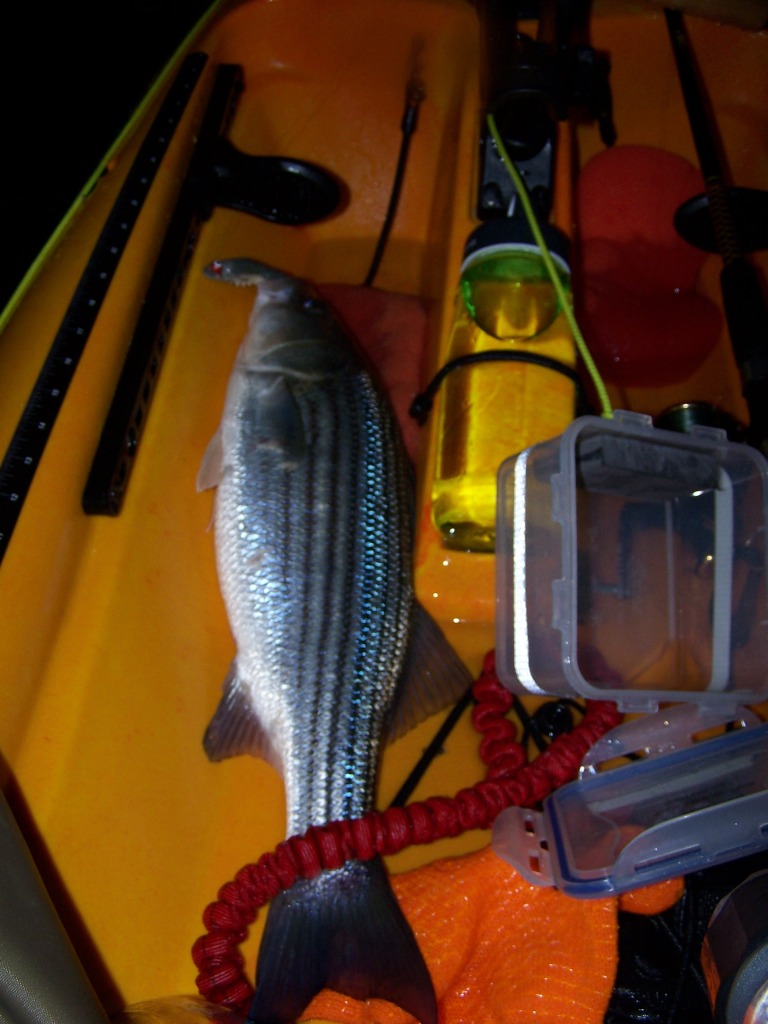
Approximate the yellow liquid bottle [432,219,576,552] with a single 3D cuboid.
[{"bbox_3d":[0.082,-0.085,0.739,0.086,0.086,0.213,5,64,2],"label":"yellow liquid bottle"}]

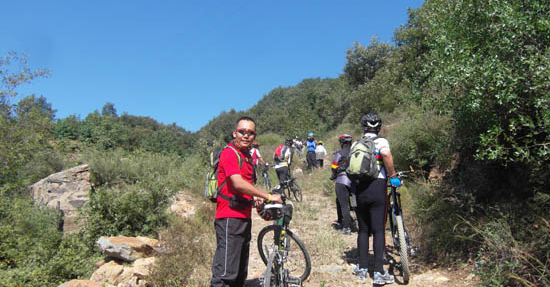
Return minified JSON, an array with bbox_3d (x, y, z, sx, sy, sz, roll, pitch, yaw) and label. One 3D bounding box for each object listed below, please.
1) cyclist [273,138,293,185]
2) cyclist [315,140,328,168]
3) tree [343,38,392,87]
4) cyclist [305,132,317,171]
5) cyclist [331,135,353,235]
[{"bbox_3d":[0.256,0.698,13.741,0.560,1.680,0.650,-4,-6,45],"label":"cyclist"},{"bbox_3d":[2.376,0.670,22.745,0.580,1.580,0.500,0,-4,5],"label":"cyclist"},{"bbox_3d":[5.645,-4.513,26.874,3.400,3.600,3.300,0,-4,0],"label":"tree"},{"bbox_3d":[1.742,0.327,21.239,0.600,1.740,0.500,-1,-4,8],"label":"cyclist"},{"bbox_3d":[1.162,0.696,7.441,0.560,1.700,0.520,-2,-5,30],"label":"cyclist"}]

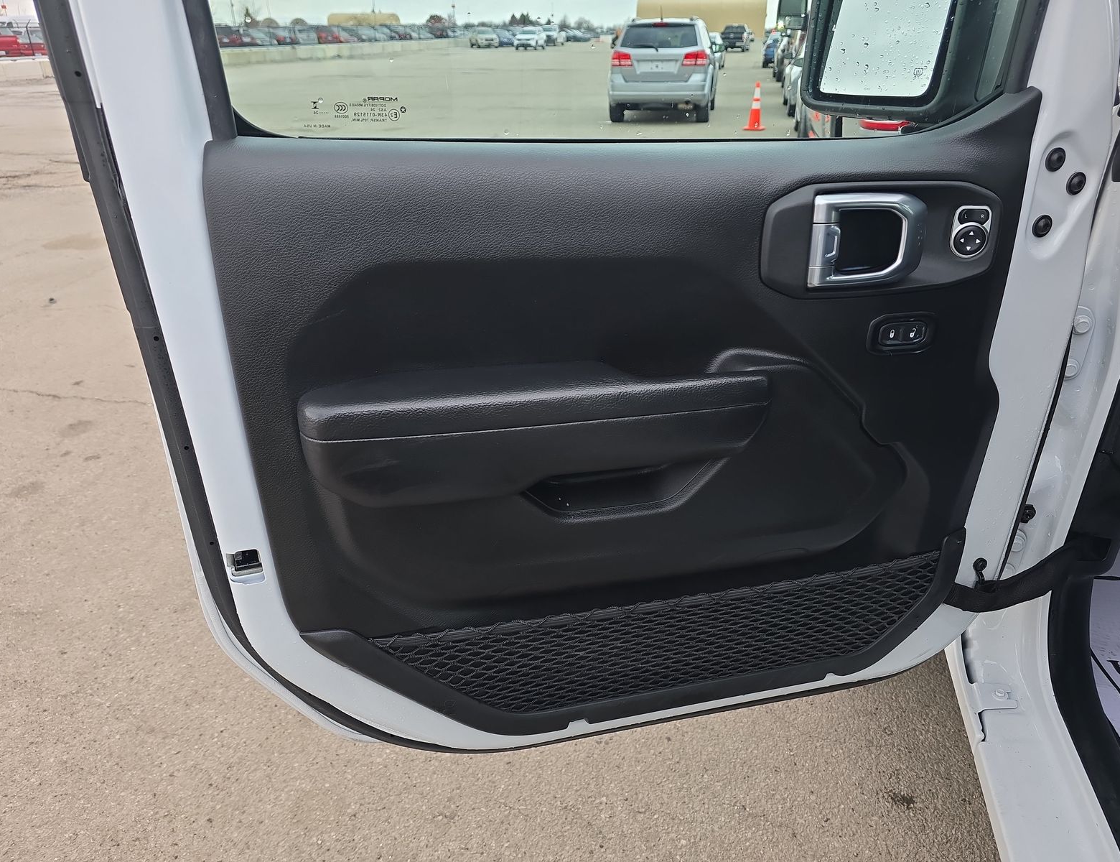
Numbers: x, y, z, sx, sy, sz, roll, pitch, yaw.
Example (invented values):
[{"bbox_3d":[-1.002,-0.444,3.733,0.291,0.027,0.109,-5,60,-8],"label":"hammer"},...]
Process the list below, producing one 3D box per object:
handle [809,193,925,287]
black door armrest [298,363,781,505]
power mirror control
[{"bbox_3d":[0.286,-0.179,0.715,0.099,0.084,0.030,-5,23,-7],"label":"handle"},{"bbox_3d":[-0.018,-0.002,0.759,0.440,0.114,0.082,-5,28,-6],"label":"black door armrest"},{"bbox_3d":[0.389,-0.188,0.722,0.033,0.048,0.012,2,23,4],"label":"power mirror control"}]

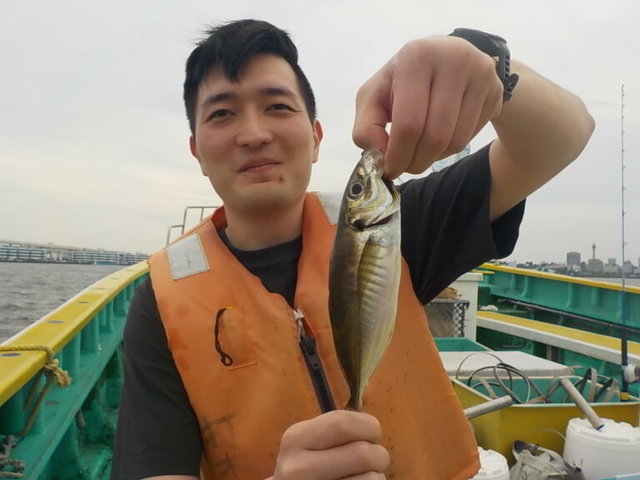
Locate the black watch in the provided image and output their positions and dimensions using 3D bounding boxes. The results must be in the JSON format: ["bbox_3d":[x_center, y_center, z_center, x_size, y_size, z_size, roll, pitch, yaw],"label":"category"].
[{"bbox_3d":[0.135,-0.145,0.475,0.061,0.054,0.045,28,17,30],"label":"black watch"}]

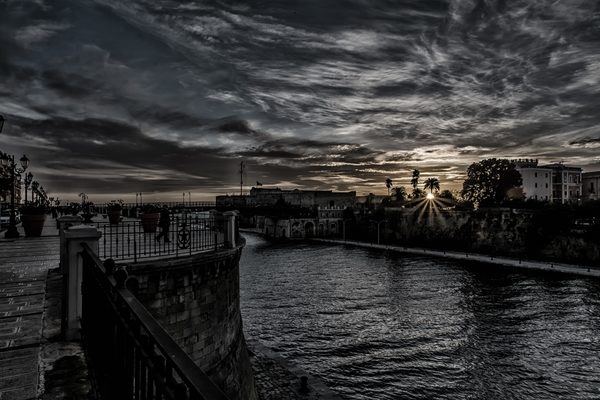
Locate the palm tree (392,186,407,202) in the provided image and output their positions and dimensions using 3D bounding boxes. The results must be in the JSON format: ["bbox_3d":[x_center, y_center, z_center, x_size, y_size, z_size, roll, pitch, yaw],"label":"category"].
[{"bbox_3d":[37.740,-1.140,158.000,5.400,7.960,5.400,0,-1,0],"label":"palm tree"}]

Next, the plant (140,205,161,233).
[{"bbox_3d":[-9.370,1.160,26.100,1.300,1.760,1.300,0,-1,0],"label":"plant"}]

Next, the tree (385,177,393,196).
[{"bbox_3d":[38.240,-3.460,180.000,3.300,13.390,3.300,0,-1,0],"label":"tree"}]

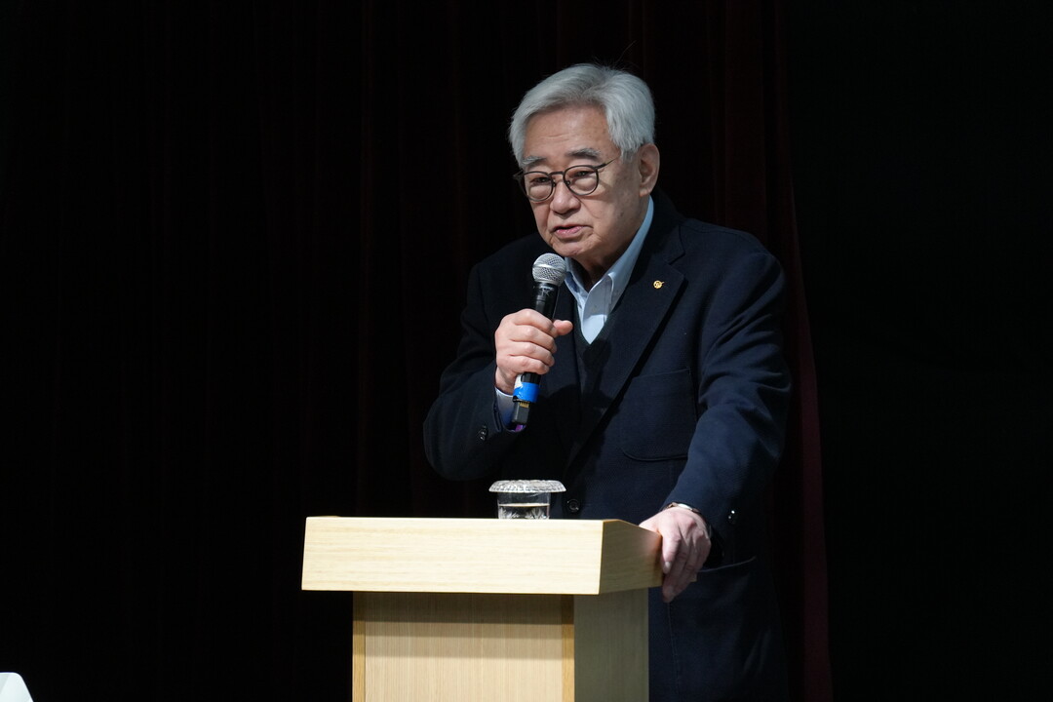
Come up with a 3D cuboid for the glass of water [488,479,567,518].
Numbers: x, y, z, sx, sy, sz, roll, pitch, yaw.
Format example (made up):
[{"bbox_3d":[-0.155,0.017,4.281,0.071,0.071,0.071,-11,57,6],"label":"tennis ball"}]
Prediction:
[{"bbox_3d":[0.002,0.223,10.101,0.105,0.094,0.105,0,1,0],"label":"glass of water"}]

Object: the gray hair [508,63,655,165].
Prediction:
[{"bbox_3d":[0.078,-0.305,10.370,0.185,0.175,0.215,-8,8,34],"label":"gray hair"}]

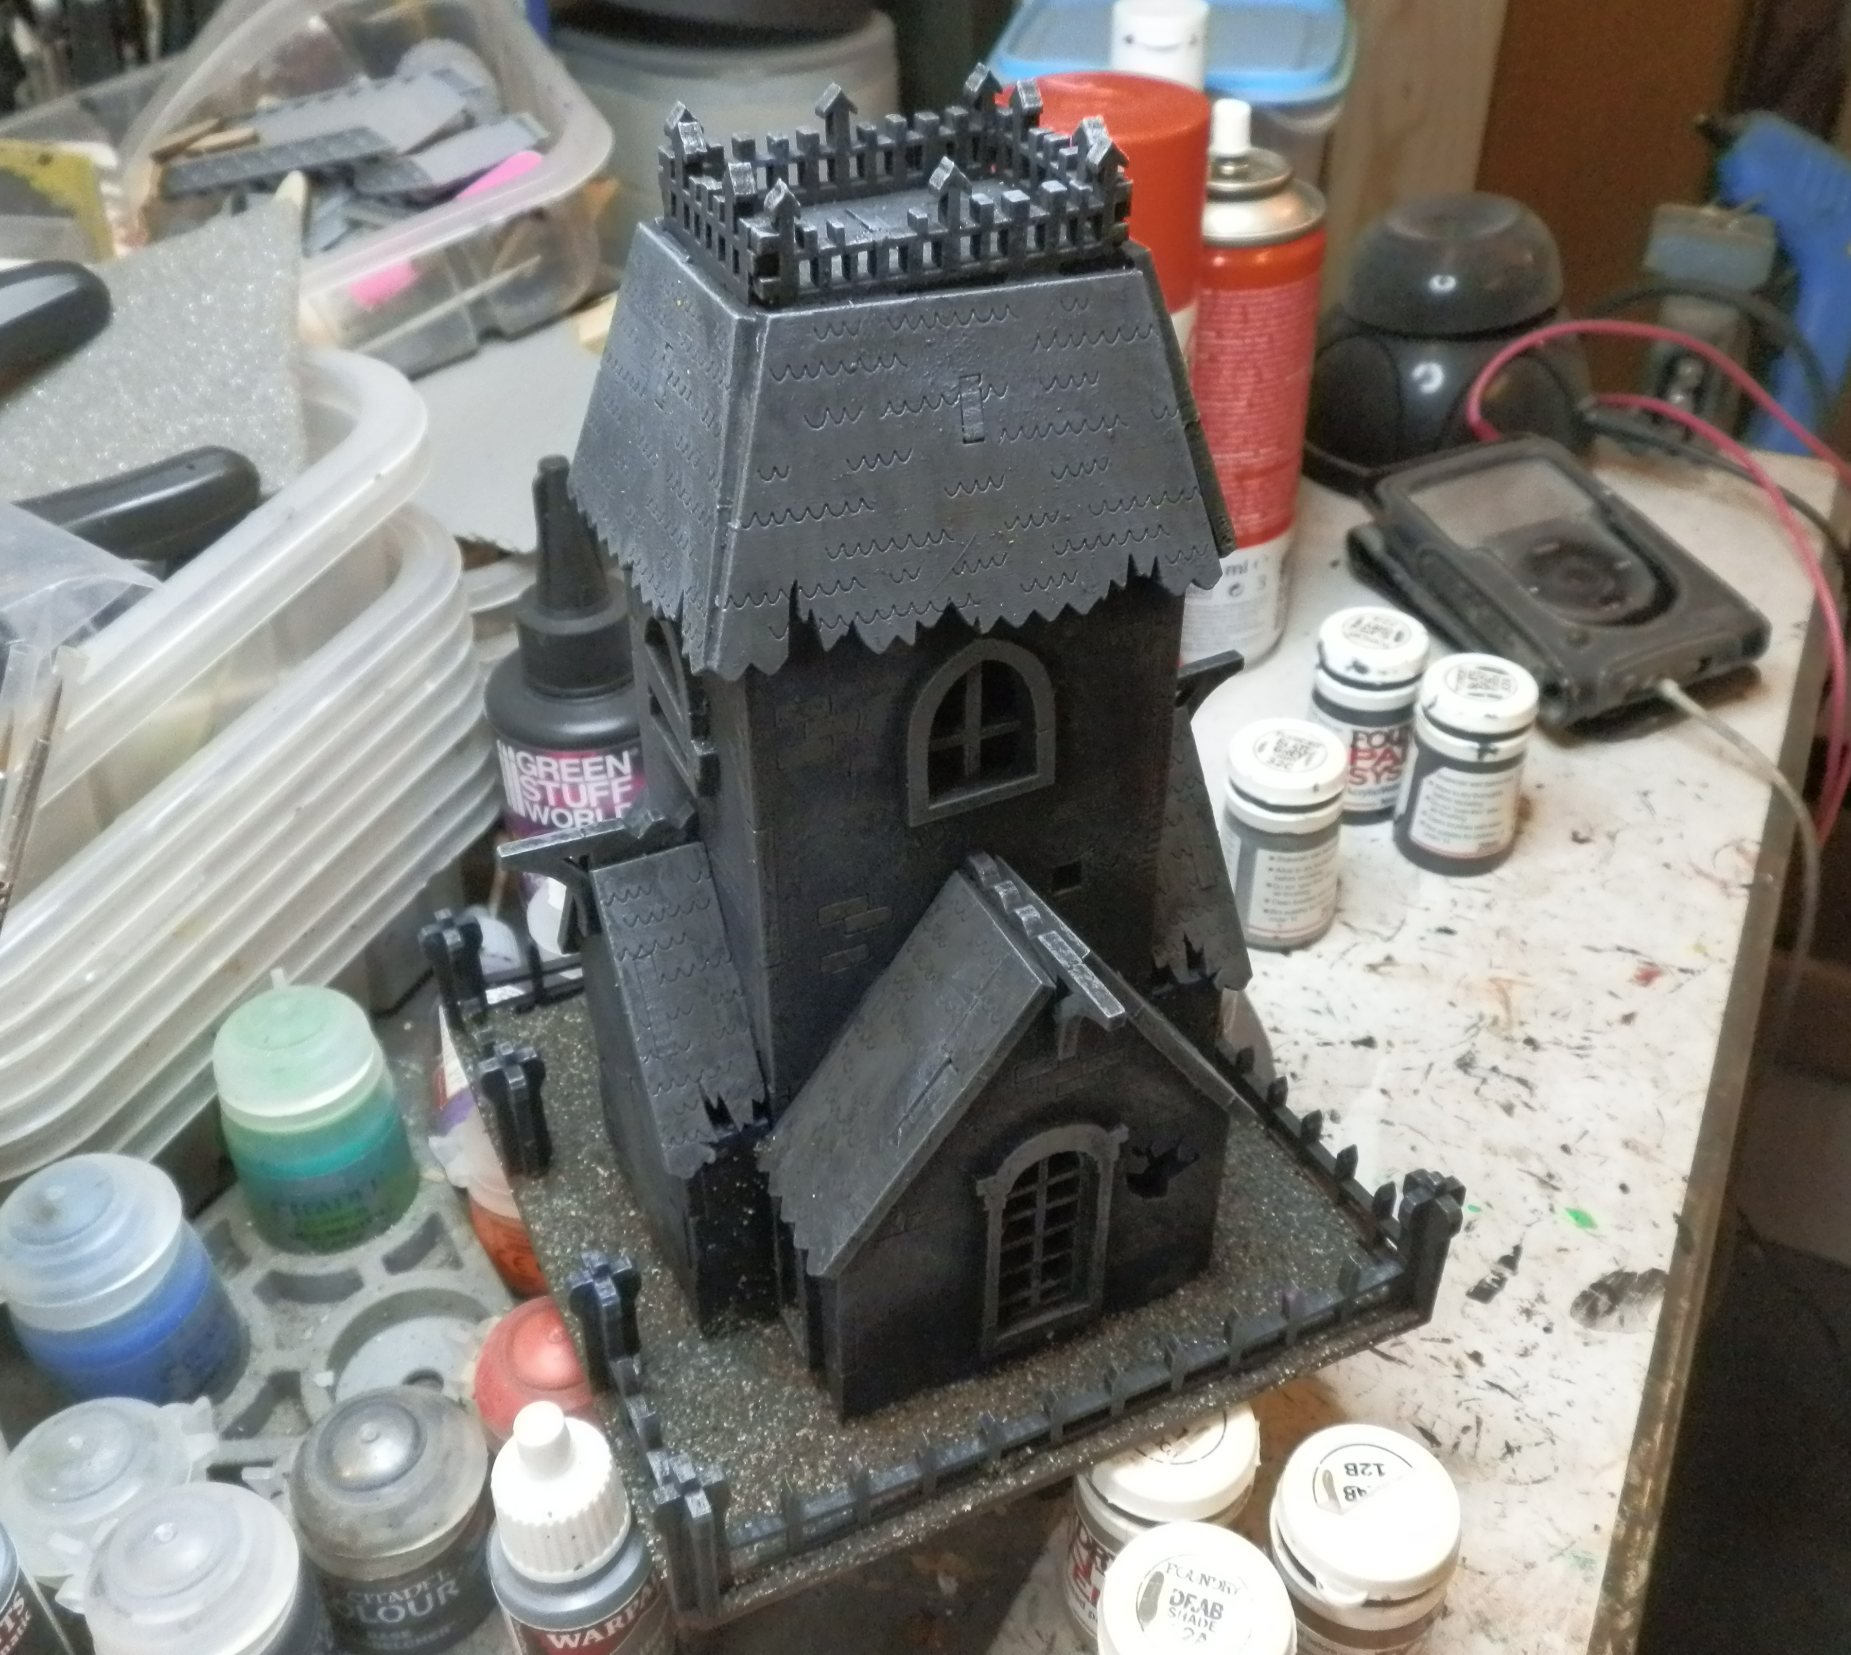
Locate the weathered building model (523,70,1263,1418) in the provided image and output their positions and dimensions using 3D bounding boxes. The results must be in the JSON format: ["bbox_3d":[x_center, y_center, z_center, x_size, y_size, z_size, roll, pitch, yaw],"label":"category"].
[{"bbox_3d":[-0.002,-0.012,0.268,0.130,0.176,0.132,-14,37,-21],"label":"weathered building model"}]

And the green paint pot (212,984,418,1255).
[{"bbox_3d":[-0.123,0.057,0.358,0.034,0.048,0.036,-1,36,0],"label":"green paint pot"}]

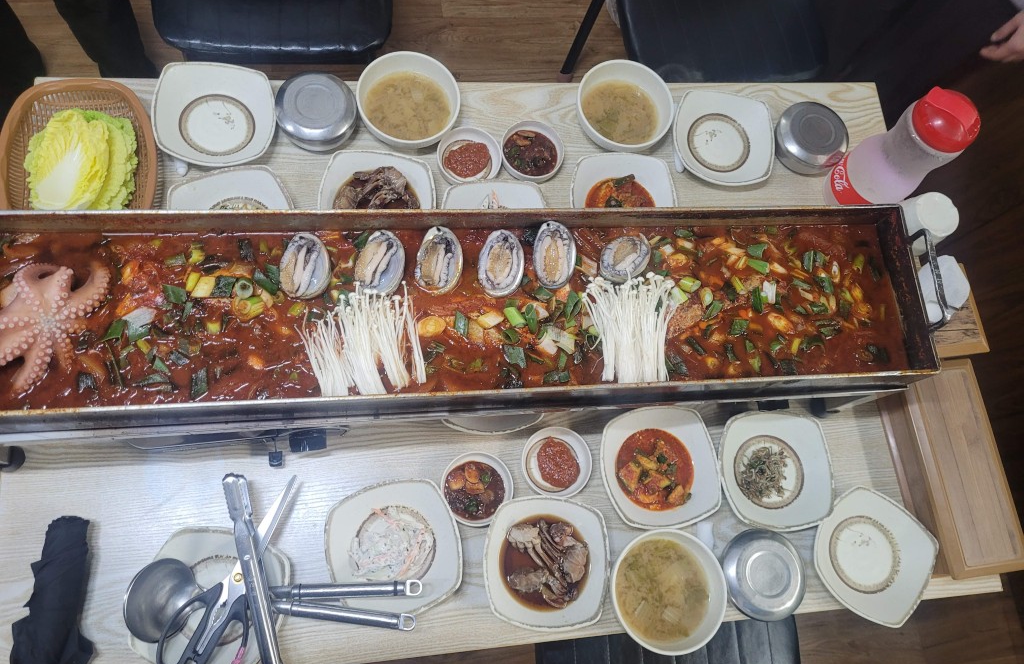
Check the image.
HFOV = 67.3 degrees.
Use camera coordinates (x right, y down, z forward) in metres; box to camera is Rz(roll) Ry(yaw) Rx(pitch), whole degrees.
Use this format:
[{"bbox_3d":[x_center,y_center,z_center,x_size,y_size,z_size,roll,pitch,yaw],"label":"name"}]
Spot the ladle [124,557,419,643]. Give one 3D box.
[{"bbox_3d":[-0.253,0.289,0.821,0.306,0.075,0.093,4,73,-7],"label":"ladle"}]

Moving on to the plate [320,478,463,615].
[{"bbox_3d":[-0.134,0.249,0.882,0.148,0.034,0.148,-17,77,-13],"label":"plate"}]

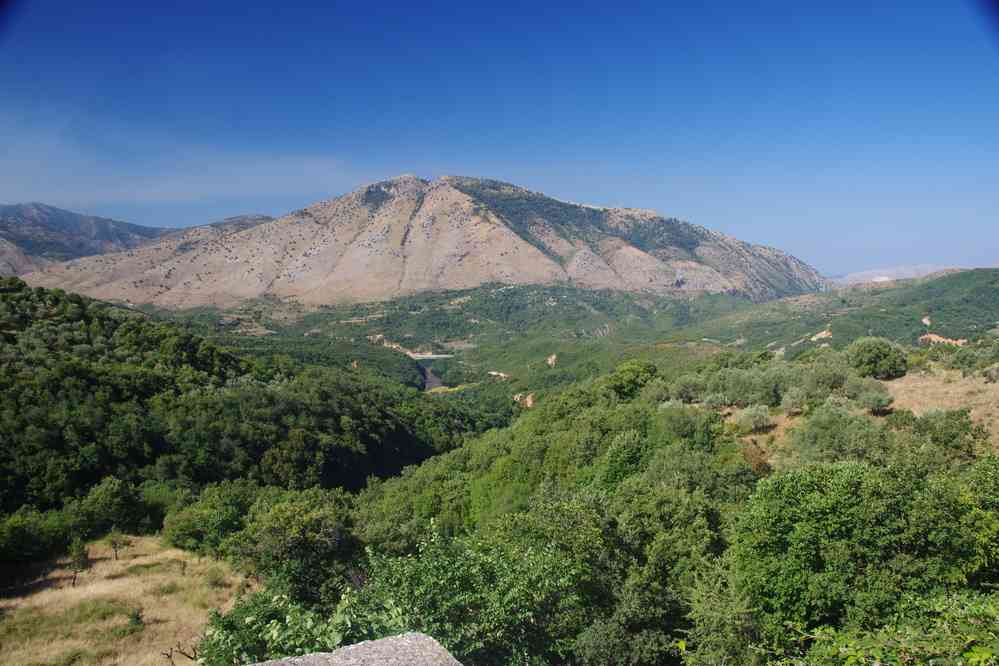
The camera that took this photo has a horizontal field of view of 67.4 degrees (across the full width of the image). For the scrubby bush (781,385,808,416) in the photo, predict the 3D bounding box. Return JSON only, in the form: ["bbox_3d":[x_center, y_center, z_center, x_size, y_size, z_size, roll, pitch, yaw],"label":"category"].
[{"bbox_3d":[33.075,7.568,84.000,3.080,3.050,2.830,0,3,0],"label":"scrubby bush"}]

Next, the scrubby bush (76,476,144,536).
[{"bbox_3d":[-29.596,13.200,57.000,5.070,4.430,4.660,0,3,0],"label":"scrubby bush"}]

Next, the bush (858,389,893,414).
[{"bbox_3d":[39.753,7.223,79.000,3.720,2.660,3.420,0,3,0],"label":"bush"}]

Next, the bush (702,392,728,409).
[{"bbox_3d":[25.948,8.109,90.000,3.060,1.860,2.820,0,3,0],"label":"bush"}]

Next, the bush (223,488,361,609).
[{"bbox_3d":[-10.272,10.643,37.000,6.680,5.750,6.140,0,3,0],"label":"bush"}]

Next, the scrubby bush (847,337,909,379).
[{"bbox_3d":[46.418,3.131,92.000,7.460,5.240,6.860,0,3,0],"label":"scrubby bush"}]

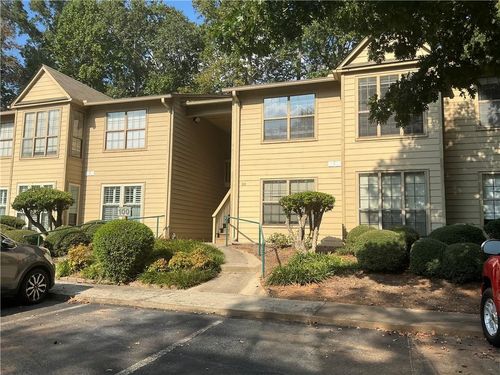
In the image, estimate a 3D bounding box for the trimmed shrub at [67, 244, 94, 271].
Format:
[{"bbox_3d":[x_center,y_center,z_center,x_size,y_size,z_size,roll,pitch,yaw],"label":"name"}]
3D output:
[{"bbox_3d":[-4.566,1.910,10.872,0.740,0.721,0.680,-1,-7,19],"label":"trimmed shrub"}]

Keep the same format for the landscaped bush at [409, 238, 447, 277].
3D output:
[{"bbox_3d":[4.182,1.643,9.500,0.950,0.880,0.950,-1,-7,19],"label":"landscaped bush"}]

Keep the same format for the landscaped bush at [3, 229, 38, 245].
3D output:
[{"bbox_3d":[-7.588,1.820,13.400,1.330,0.910,1.250,-1,-7,19],"label":"landscaped bush"}]

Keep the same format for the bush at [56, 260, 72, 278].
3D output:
[{"bbox_3d":[-4.895,2.147,10.638,0.450,0.447,0.430,-1,-7,19],"label":"bush"}]

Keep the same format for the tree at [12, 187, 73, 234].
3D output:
[{"bbox_3d":[-6.468,0.877,12.660,1.700,1.829,1.600,-1,-7,19],"label":"tree"}]

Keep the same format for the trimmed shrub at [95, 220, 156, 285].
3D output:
[{"bbox_3d":[-3.159,1.579,10.100,1.500,1.510,1.450,-1,-7,19],"label":"trimmed shrub"}]

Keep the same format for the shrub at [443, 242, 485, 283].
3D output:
[{"bbox_3d":[4.800,1.663,9.050,0.970,0.860,0.960,-1,-7,19],"label":"shrub"}]

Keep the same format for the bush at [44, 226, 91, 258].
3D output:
[{"bbox_3d":[-5.957,1.765,13.200,1.480,0.950,1.300,-1,-7,19],"label":"bush"}]

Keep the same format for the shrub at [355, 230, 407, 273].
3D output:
[{"bbox_3d":[3.211,1.562,9.950,1.260,1.010,1.200,-1,-7,19],"label":"shrub"}]

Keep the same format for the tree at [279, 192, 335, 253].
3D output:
[{"bbox_3d":[1.428,0.888,10.045,1.420,1.561,1.300,-1,-7,19],"label":"tree"}]

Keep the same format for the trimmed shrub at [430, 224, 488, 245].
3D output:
[{"bbox_3d":[4.691,1.281,9.195,1.240,0.898,1.050,-1,-7,19],"label":"trimmed shrub"}]

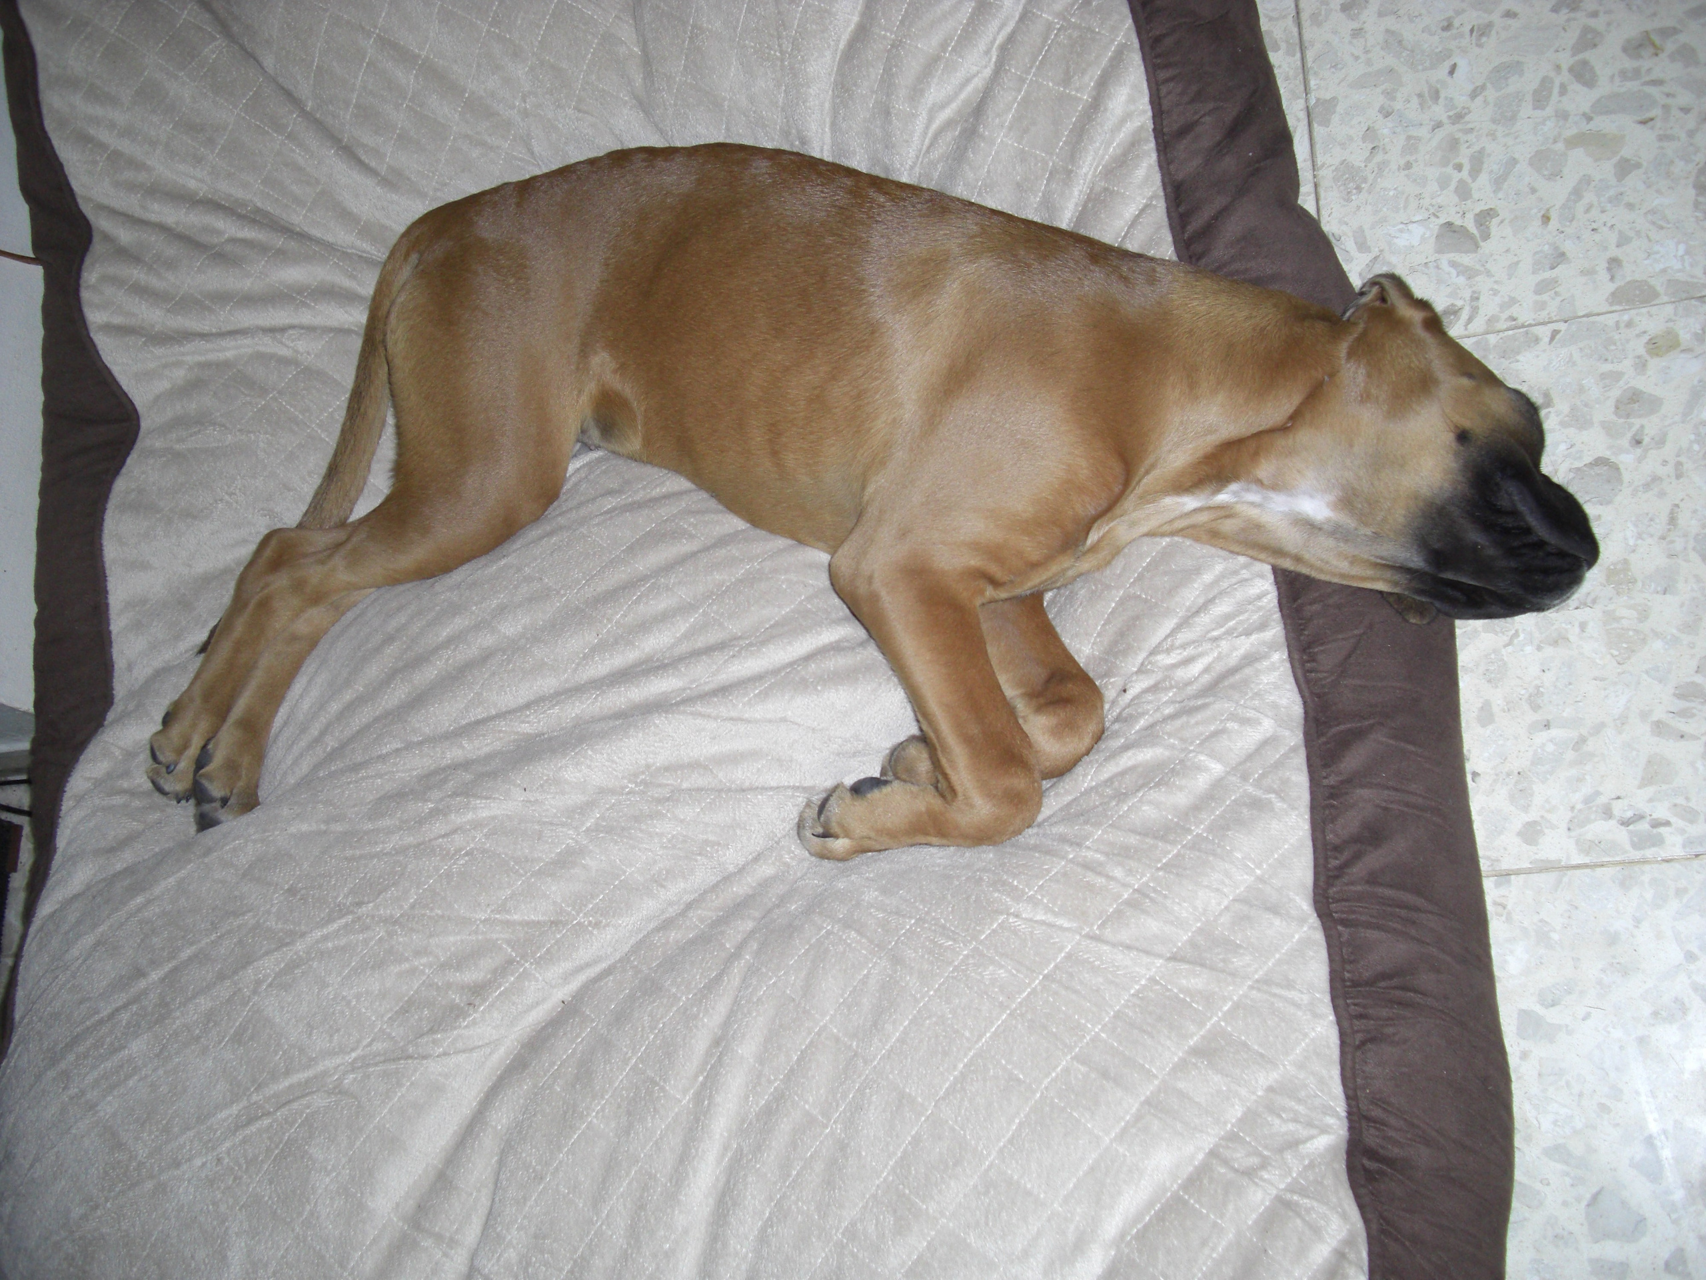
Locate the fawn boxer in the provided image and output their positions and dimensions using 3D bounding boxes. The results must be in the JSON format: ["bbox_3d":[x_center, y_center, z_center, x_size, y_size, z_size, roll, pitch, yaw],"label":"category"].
[{"bbox_3d":[-0.024,-0.092,1.171,0.948,0.180,0.499,4,76,15],"label":"fawn boxer"}]

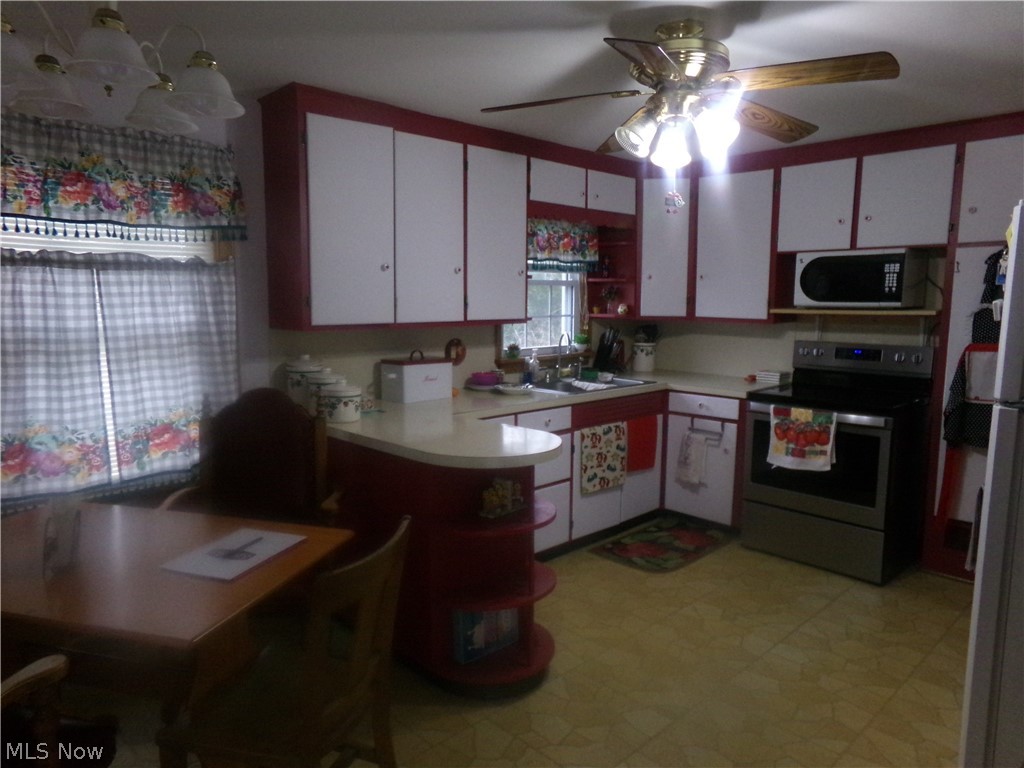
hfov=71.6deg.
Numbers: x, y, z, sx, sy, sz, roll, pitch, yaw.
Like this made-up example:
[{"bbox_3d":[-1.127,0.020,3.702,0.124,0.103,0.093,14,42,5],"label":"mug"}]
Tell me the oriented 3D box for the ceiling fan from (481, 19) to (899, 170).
[{"bbox_3d":[0.549,-0.915,2.259,1.275,0.478,1.224,-6,10,-44],"label":"ceiling fan"}]

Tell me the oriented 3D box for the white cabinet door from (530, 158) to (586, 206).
[{"bbox_3d":[0.263,-1.147,4.076,0.471,0.231,0.025,-6,10,-44],"label":"white cabinet door"}]

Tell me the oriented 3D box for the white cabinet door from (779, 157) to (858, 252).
[{"bbox_3d":[1.740,-1.009,4.057,0.020,0.486,0.418,-7,10,-44],"label":"white cabinet door"}]

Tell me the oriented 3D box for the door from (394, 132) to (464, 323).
[{"bbox_3d":[-0.402,-0.747,3.480,0.417,0.886,0.025,-6,10,-44],"label":"door"}]

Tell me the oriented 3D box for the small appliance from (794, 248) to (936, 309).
[{"bbox_3d":[1.954,-0.577,3.987,0.367,0.308,0.568,-6,10,-44],"label":"small appliance"}]

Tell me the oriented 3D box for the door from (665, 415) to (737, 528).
[{"bbox_3d":[1.165,0.520,4.382,0.025,0.621,0.476,-6,10,-44],"label":"door"}]

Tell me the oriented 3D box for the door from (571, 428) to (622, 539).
[{"bbox_3d":[0.477,0.540,4.003,0.437,0.615,0.020,-7,10,-44],"label":"door"}]

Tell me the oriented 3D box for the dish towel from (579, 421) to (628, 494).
[{"bbox_3d":[0.531,0.433,4.095,0.418,0.393,0.029,-6,10,-44],"label":"dish towel"}]

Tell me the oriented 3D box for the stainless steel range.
[{"bbox_3d":[1.838,0.378,4.033,0.680,1.180,0.762,-7,10,-44],"label":"stainless steel range"}]

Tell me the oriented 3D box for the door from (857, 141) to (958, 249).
[{"bbox_3d":[2.066,-0.970,3.730,0.020,0.490,0.441,-7,10,-44],"label":"door"}]

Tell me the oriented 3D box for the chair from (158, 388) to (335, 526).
[{"bbox_3d":[-0.978,0.590,2.646,0.600,1.080,0.600,0,7,-6],"label":"chair"}]

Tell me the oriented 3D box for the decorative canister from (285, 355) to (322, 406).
[{"bbox_3d":[-0.958,0.001,3.265,0.165,0.268,0.165,-7,10,-44],"label":"decorative canister"}]

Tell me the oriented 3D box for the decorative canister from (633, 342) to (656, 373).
[{"bbox_3d":[0.986,-0.190,5.186,0.158,0.204,0.158,-6,10,-44],"label":"decorative canister"}]

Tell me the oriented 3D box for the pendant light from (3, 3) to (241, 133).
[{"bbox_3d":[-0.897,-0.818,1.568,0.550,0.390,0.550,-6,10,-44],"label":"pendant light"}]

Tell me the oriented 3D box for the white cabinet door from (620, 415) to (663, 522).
[{"bbox_3d":[0.782,0.504,4.302,0.421,0.606,0.020,-7,10,-44],"label":"white cabinet door"}]

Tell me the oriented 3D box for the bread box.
[{"bbox_3d":[-0.490,-0.042,3.696,0.300,0.250,0.170,-6,9,-39],"label":"bread box"}]

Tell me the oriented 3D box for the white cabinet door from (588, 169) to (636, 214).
[{"bbox_3d":[0.620,-1.186,4.418,0.472,0.231,0.025,-6,10,-44],"label":"white cabinet door"}]

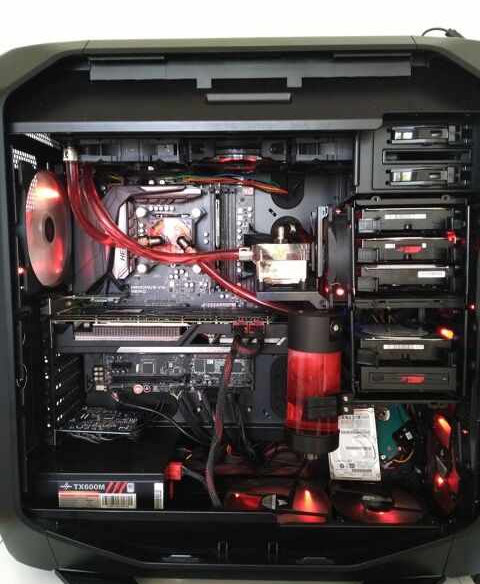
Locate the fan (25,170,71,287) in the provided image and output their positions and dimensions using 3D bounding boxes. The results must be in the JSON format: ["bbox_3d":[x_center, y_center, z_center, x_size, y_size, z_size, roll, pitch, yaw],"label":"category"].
[{"bbox_3d":[-0.233,-0.073,0.602,0.025,0.138,0.138,0,4,2],"label":"fan"}]

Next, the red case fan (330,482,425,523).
[{"bbox_3d":[0.173,0.273,0.646,0.120,0.025,0.120,0,4,2],"label":"red case fan"}]

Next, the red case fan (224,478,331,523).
[{"bbox_3d":[0.048,0.272,0.651,0.135,0.025,0.135,0,4,2],"label":"red case fan"}]

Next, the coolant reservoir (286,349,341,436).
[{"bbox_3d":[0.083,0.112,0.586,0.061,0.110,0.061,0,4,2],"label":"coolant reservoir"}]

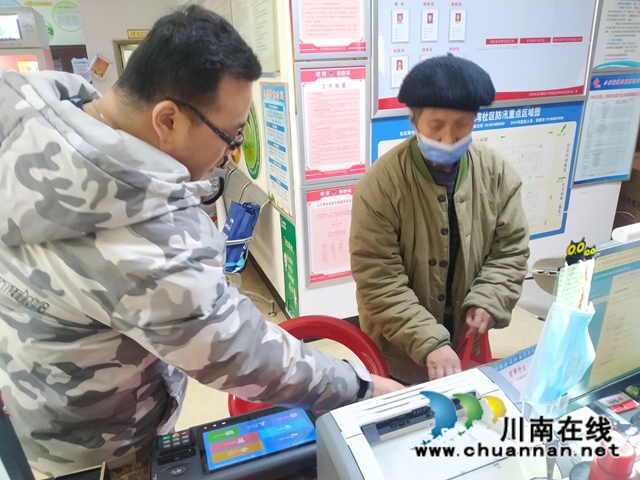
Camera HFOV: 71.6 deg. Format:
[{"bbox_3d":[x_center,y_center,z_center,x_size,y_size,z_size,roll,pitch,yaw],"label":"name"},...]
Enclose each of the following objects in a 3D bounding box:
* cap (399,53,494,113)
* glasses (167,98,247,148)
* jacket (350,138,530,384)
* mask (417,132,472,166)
[{"bbox_3d":[0.331,-0.406,1.160,0.250,0.135,0.265,0,35,7],"label":"cap"},{"bbox_3d":[-0.189,-0.167,0.627,0.138,0.046,0.142,38,0,-27],"label":"glasses"},{"bbox_3d":[0.350,0.063,1.300,0.520,0.750,0.420,0,24,7],"label":"jacket"},{"bbox_3d":[0.330,-0.235,1.165,0.140,0.090,0.080,0,39,7],"label":"mask"}]

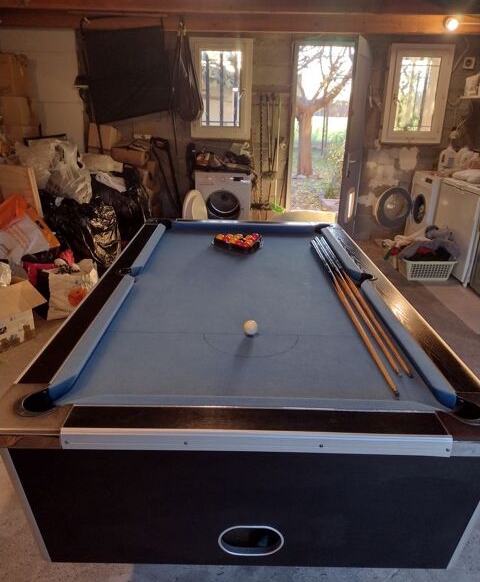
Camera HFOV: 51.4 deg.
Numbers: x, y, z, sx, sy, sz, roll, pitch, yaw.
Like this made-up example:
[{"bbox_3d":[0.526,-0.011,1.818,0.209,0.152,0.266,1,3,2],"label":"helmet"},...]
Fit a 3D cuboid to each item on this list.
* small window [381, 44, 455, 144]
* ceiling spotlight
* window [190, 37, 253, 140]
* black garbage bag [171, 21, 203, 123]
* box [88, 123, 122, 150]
[{"bbox_3d":[2.050,-2.213,5.671,0.700,1.040,0.100,1,20,-1],"label":"small window"},{"bbox_3d":[2.201,-2.733,5.115,0.140,0.140,0.130,1,20,-1],"label":"ceiling spotlight"},{"bbox_3d":[-0.209,-2.267,5.634,0.690,1.040,0.100,1,20,-1],"label":"window"},{"bbox_3d":[-0.578,-2.346,5.370,0.360,1.000,0.200,1,20,-1],"label":"black garbage bag"},{"bbox_3d":[-1.429,-1.633,5.299,0.300,0.270,0.300,1,20,-1],"label":"box"}]

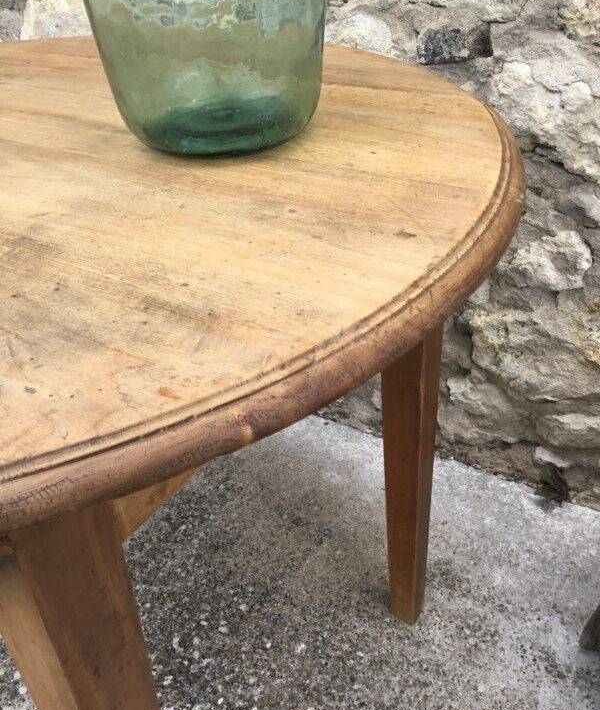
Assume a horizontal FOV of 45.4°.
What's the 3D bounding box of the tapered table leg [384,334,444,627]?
[{"bbox_3d":[0.125,0.099,0.868,0.058,0.707,0.058,18,41,28],"label":"tapered table leg"}]

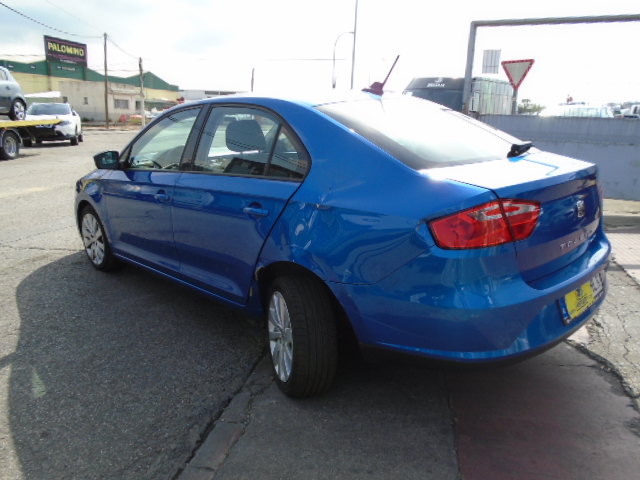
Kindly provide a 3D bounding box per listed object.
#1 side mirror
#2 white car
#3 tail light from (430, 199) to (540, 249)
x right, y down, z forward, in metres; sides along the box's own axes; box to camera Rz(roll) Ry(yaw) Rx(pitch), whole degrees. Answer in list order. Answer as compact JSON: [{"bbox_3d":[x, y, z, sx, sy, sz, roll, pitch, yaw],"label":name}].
[{"bbox_3d":[-1.481,-0.552,3.361,0.190,0.130,0.110,-13,19,-42],"label":"side mirror"},{"bbox_3d":[-10.050,-4.380,18.150,1.770,1.490,4.200,-4,15,-21],"label":"white car"},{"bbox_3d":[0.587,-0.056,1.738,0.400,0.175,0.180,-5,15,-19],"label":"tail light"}]

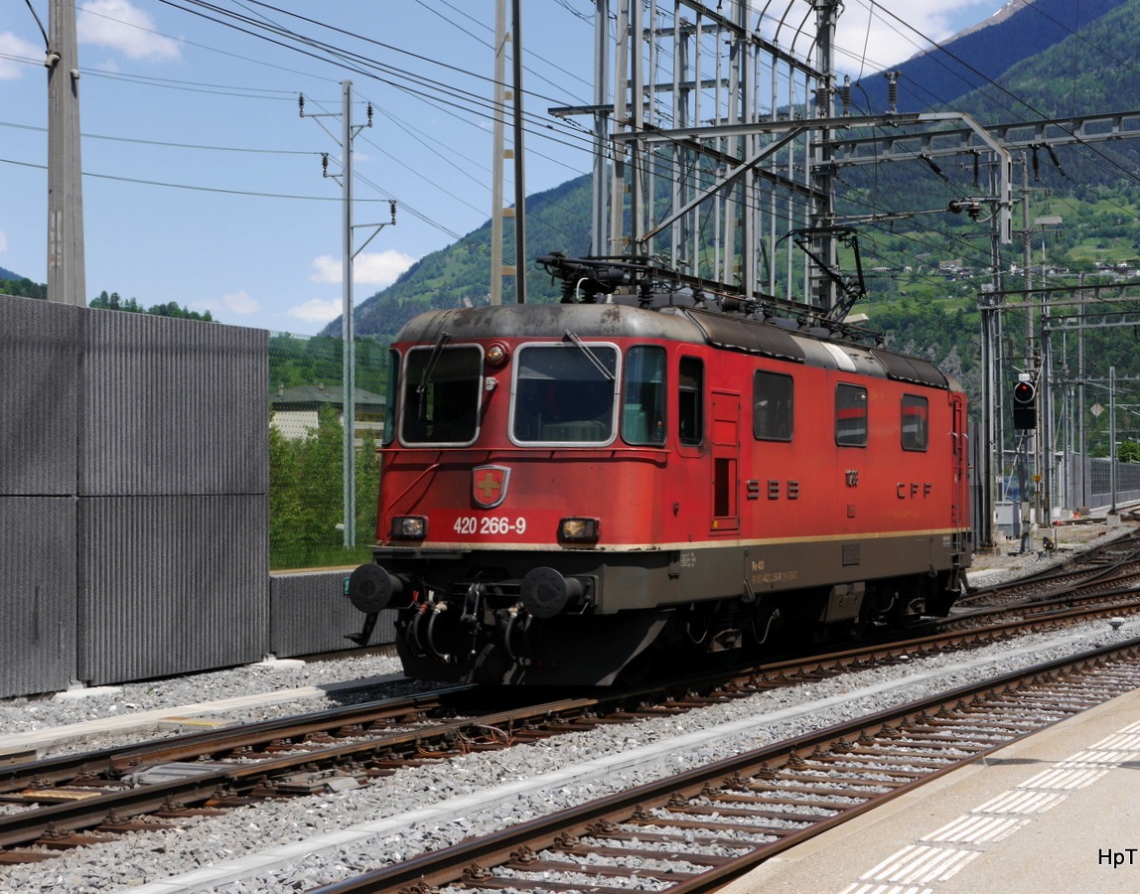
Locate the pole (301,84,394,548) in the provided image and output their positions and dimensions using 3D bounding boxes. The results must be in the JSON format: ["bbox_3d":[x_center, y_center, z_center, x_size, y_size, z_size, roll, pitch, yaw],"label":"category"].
[{"bbox_3d":[-6.240,-3.660,63.670,2.950,13.070,0.280,-1,-1,23],"label":"pole"}]

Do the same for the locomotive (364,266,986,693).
[{"bbox_3d":[1.982,0.243,27.631,2.970,4.450,15.410,-1,-1,23],"label":"locomotive"}]

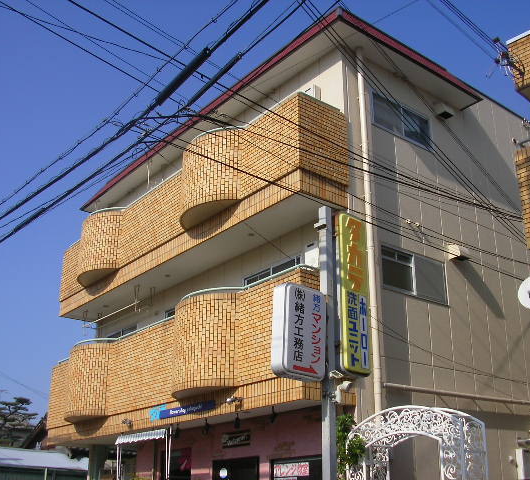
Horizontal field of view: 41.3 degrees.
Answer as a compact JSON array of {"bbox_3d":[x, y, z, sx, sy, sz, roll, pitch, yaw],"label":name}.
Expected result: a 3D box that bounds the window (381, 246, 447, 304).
[{"bbox_3d":[2.583,0.632,12.129,1.690,0.780,0.100,16,-26,-35],"label":"window"}]

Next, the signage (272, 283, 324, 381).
[{"bbox_3d":[0.407,1.088,8.201,0.620,1.090,0.220,16,-26,-35],"label":"signage"}]

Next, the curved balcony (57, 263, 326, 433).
[{"bbox_3d":[-2.134,2.693,13.829,1.550,1.990,9.500,16,-26,-35],"label":"curved balcony"}]

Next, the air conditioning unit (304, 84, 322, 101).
[{"bbox_3d":[0.841,-2.491,12.879,0.201,0.600,0.380,16,-26,-35],"label":"air conditioning unit"}]

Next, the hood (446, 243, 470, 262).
[{"bbox_3d":[3.562,0.211,12.880,0.290,0.330,0.260,16,-26,-35],"label":"hood"}]

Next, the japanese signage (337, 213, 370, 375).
[{"bbox_3d":[1.111,0.666,8.923,0.430,2.040,0.130,16,-26,-35],"label":"japanese signage"}]

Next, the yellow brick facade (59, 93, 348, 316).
[{"bbox_3d":[-2.139,-0.171,14.950,1.550,1.800,9.570,16,-26,-35],"label":"yellow brick facade"}]

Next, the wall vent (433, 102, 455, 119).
[{"bbox_3d":[3.607,-2.606,14.010,0.300,0.300,0.250,16,-26,-35],"label":"wall vent"}]

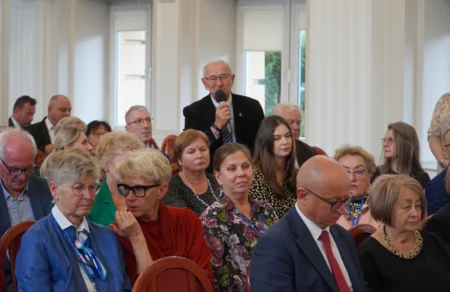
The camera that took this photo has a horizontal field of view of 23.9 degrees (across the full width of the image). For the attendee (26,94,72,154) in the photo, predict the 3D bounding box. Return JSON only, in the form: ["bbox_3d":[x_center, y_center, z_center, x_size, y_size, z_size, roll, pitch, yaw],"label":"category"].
[{"bbox_3d":[-1.233,0.262,8.284,0.780,1.330,0.540,4,5,40],"label":"attendee"}]

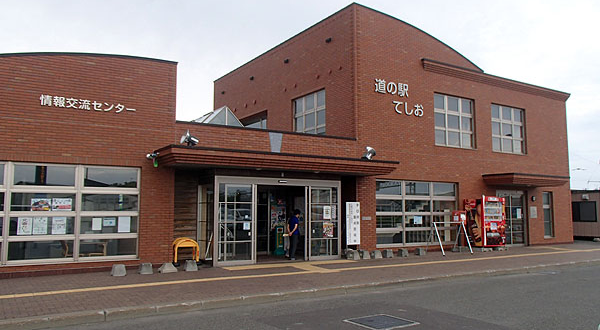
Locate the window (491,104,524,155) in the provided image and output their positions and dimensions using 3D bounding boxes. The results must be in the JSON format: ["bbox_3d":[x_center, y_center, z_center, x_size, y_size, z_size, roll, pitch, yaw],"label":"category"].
[{"bbox_3d":[9.114,-1.508,19.431,2.360,2.050,0.150,3,-6,-31],"label":"window"}]

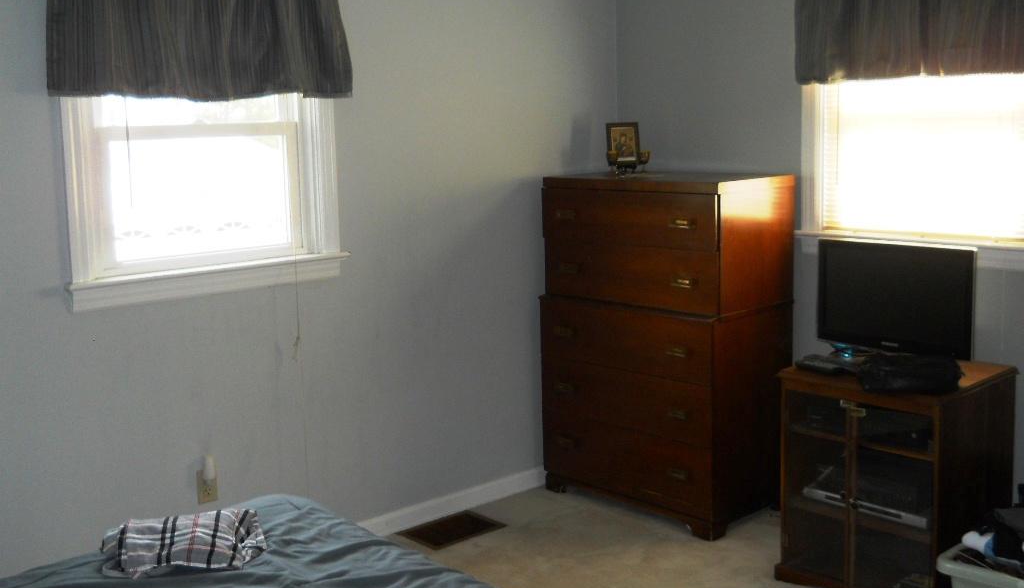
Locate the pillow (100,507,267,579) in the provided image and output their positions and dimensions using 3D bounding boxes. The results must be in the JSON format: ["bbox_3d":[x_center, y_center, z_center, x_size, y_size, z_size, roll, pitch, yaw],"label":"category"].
[{"bbox_3d":[-0.749,0.577,2.556,0.360,0.082,0.190,-1,9,0],"label":"pillow"}]

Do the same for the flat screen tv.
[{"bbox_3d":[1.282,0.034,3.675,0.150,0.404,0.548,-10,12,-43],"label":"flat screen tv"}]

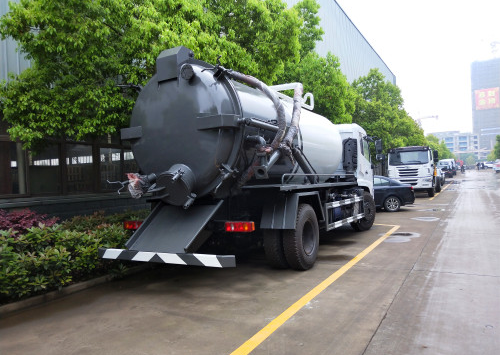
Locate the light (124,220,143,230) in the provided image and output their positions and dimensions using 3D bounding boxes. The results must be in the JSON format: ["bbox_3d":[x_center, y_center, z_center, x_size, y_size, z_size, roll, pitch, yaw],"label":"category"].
[{"bbox_3d":[-1.829,0.744,5.610,0.420,0.140,0.090,-4,-1,32],"label":"light"}]

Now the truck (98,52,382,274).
[{"bbox_3d":[0.766,-0.213,8.014,2.550,3.450,7.700,-4,-1,32],"label":"truck"}]

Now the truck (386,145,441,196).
[{"bbox_3d":[11.784,-0.273,25.212,2.500,2.980,8.200,-4,-1,32],"label":"truck"}]

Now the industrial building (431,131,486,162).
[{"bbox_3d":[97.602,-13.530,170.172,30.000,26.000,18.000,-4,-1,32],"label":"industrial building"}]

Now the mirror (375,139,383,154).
[{"bbox_3d":[3.662,-0.895,10.190,0.220,0.460,0.140,-4,-1,32],"label":"mirror"}]

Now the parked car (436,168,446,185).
[{"bbox_3d":[19.051,0.157,37.299,1.850,1.700,4.500,-4,-1,32],"label":"parked car"}]

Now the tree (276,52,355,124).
[{"bbox_3d":[3.637,-2.362,17.995,4.600,7.790,4.600,-4,-1,32],"label":"tree"}]

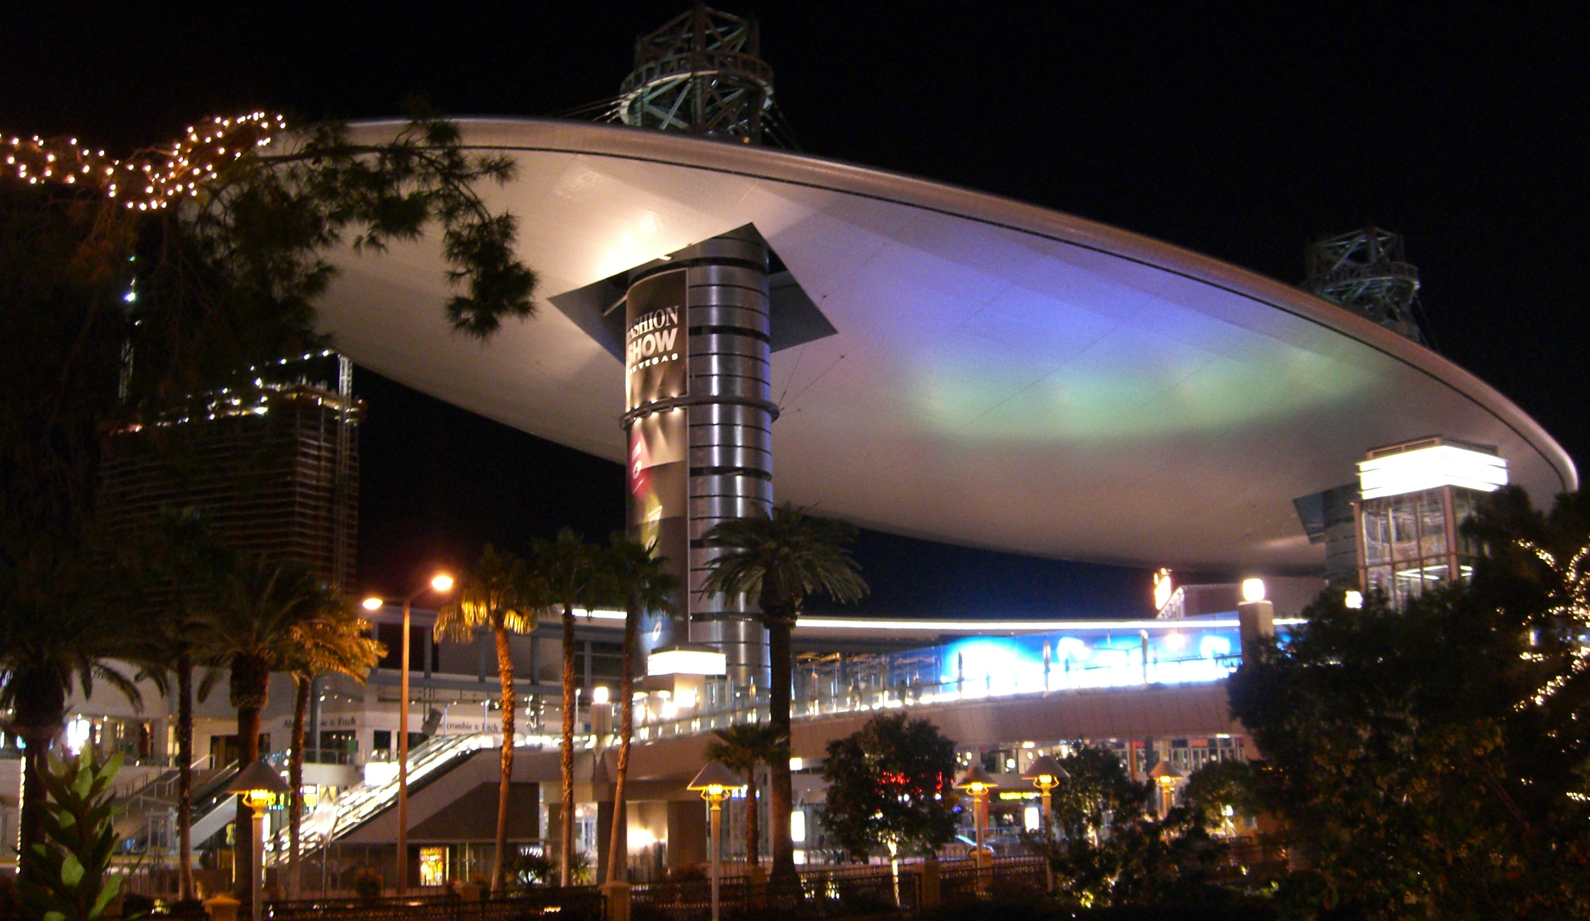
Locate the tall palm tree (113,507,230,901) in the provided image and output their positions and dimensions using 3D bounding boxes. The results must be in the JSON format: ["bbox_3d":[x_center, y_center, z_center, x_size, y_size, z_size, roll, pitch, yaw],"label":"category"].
[{"bbox_3d":[-18.899,7.427,53.380,3.600,12.158,3.600,-1,-11,0],"label":"tall palm tree"}]

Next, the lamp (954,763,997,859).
[{"bbox_3d":[5.981,11.940,56.595,1.280,4.000,1.280,-2,-10,6],"label":"lamp"}]

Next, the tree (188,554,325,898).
[{"bbox_3d":[-16.806,8.389,54.463,4.200,10.829,4.200,2,-10,-17],"label":"tree"}]

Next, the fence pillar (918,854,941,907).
[{"bbox_3d":[3.235,10.098,41.708,0.480,1.227,0.480,8,-14,-37],"label":"fence pillar"}]

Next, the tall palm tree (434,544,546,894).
[{"bbox_3d":[-10.411,8.833,59.835,3.800,11.653,3.800,0,-10,-10],"label":"tall palm tree"}]

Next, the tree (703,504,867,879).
[{"bbox_3d":[-0.461,8.112,61.608,5.900,13.394,5.900,-1,-11,0],"label":"tree"}]

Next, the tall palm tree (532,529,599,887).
[{"bbox_3d":[-7.749,8.346,59.018,2.400,12.176,2.400,-1,-11,0],"label":"tall palm tree"}]

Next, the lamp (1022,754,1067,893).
[{"bbox_3d":[7.233,10.472,49.944,1.280,4.000,1.280,-3,-10,8],"label":"lamp"}]

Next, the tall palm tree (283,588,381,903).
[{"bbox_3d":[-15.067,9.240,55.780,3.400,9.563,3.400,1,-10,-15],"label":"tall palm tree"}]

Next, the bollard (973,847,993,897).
[{"bbox_3d":[6.219,13.549,57.772,0.530,1.450,0.530,7,-13,-39],"label":"bollard"}]

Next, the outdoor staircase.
[{"bbox_3d":[-23.046,19.022,98.577,12.300,7.168,5.000,3,-12,-20],"label":"outdoor staircase"}]

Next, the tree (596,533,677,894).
[{"bbox_3d":[-5.828,9.053,63.704,2.900,12.442,2.900,0,-10,-5],"label":"tree"}]

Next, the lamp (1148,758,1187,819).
[{"bbox_3d":[11.865,11.144,55.669,1.150,3.183,1.150,-1,-11,0],"label":"lamp"}]

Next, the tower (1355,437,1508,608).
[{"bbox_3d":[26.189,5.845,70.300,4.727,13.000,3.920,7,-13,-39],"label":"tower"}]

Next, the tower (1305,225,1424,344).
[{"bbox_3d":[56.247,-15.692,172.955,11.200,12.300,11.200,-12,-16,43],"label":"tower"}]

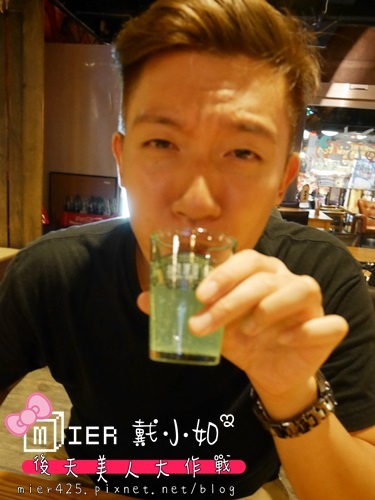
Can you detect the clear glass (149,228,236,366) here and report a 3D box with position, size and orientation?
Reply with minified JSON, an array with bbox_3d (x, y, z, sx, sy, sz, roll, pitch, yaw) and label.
[{"bbox_3d":[0.001,0.036,0.313,0.064,0.088,0.064,4,-12,0],"label":"clear glass"}]

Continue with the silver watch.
[{"bbox_3d":[0.088,0.123,0.358,0.062,0.036,0.060,-29,30,-8],"label":"silver watch"}]

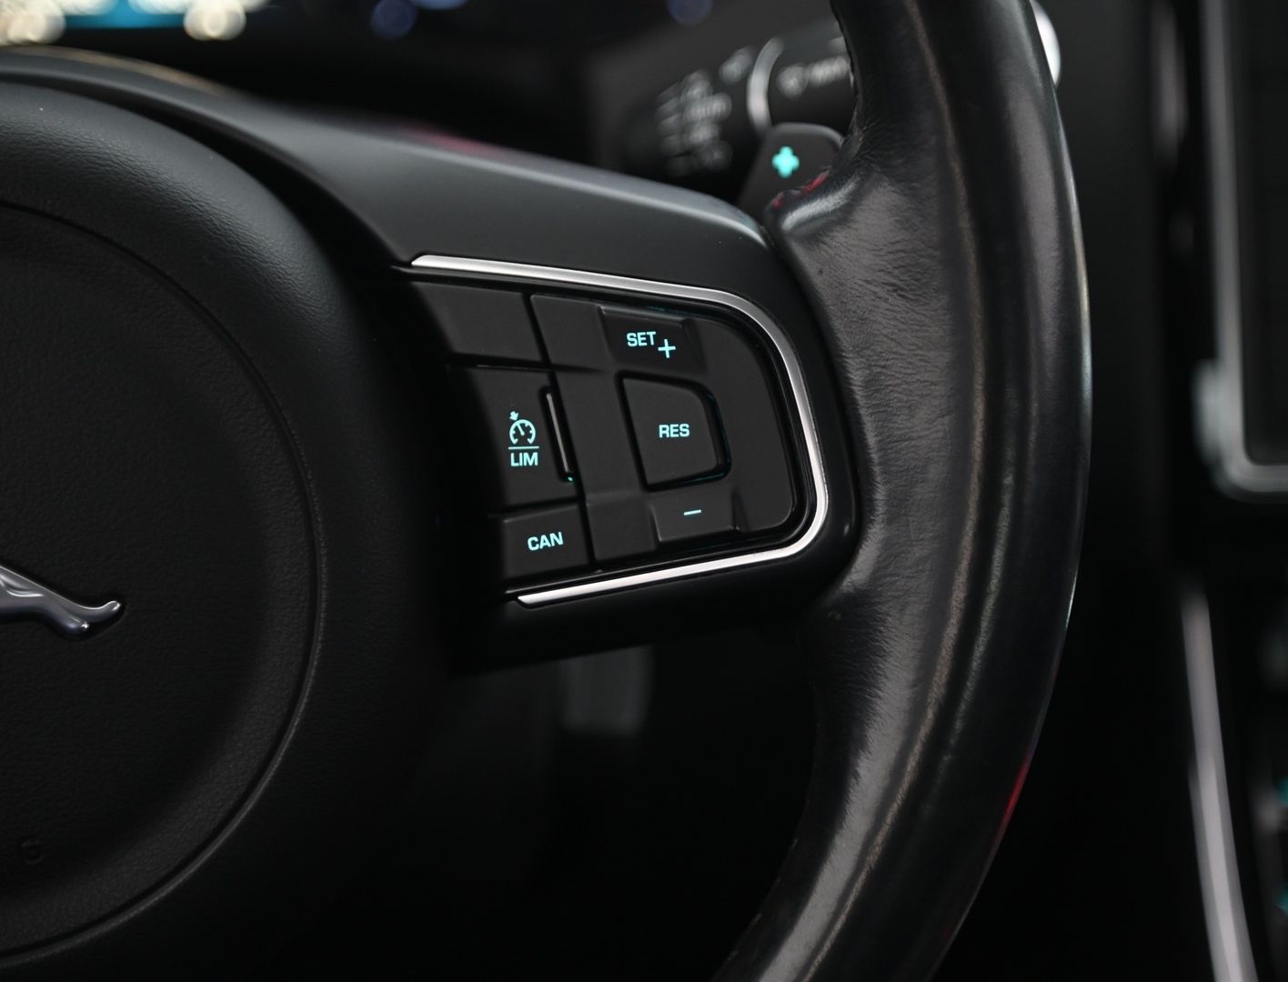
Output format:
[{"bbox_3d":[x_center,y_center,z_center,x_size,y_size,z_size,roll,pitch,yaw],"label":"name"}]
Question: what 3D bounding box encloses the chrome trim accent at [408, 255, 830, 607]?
[{"bbox_3d":[-0.004,-0.009,0.780,0.067,0.056,0.014,-1,-20,-6],"label":"chrome trim accent"}]

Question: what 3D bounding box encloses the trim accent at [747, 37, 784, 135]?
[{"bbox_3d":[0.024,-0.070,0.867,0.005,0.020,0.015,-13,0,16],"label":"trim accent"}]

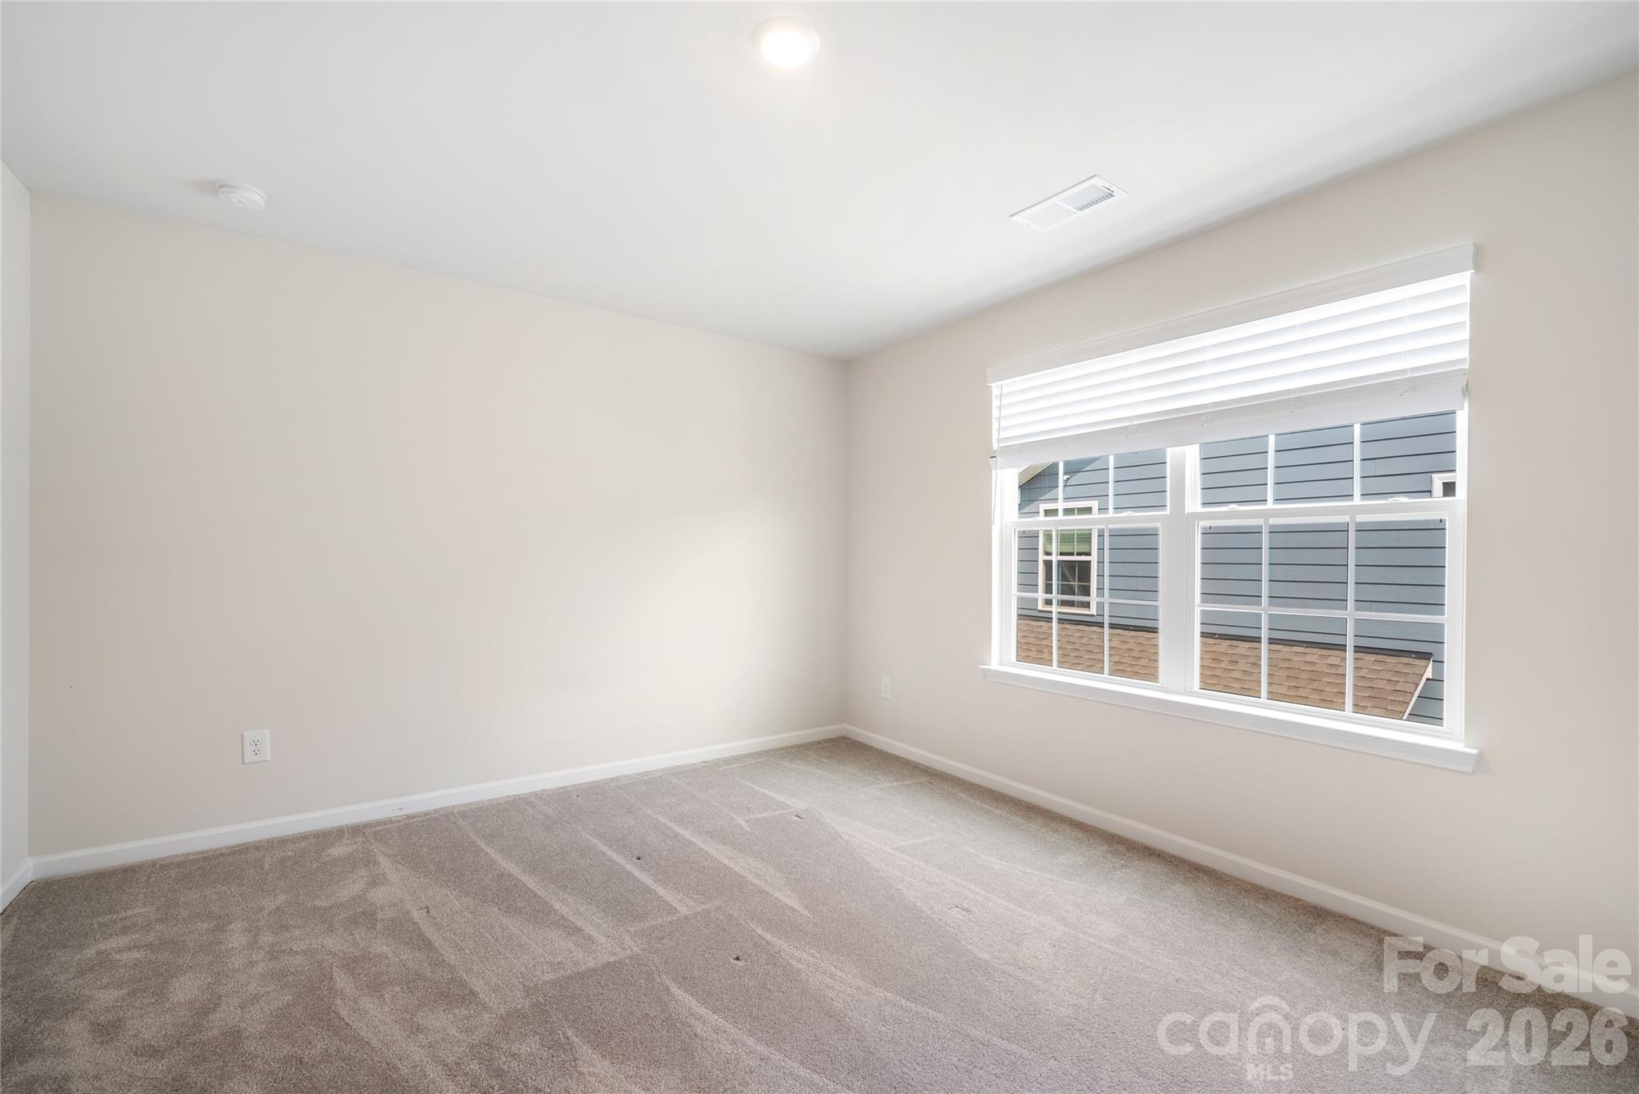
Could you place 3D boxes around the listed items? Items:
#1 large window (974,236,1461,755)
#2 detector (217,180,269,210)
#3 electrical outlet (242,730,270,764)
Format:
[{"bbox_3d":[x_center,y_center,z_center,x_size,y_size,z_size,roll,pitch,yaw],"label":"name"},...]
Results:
[{"bbox_3d":[1.393,-0.126,2.746,0.130,1.510,1.810,1,0,-35],"label":"large window"},{"bbox_3d":[-2.009,-1.222,2.377,0.140,0.050,0.140,1,0,-35],"label":"detector"},{"bbox_3d":[-2.263,0.805,2.748,0.079,0.124,0.012,1,0,-35],"label":"electrical outlet"}]

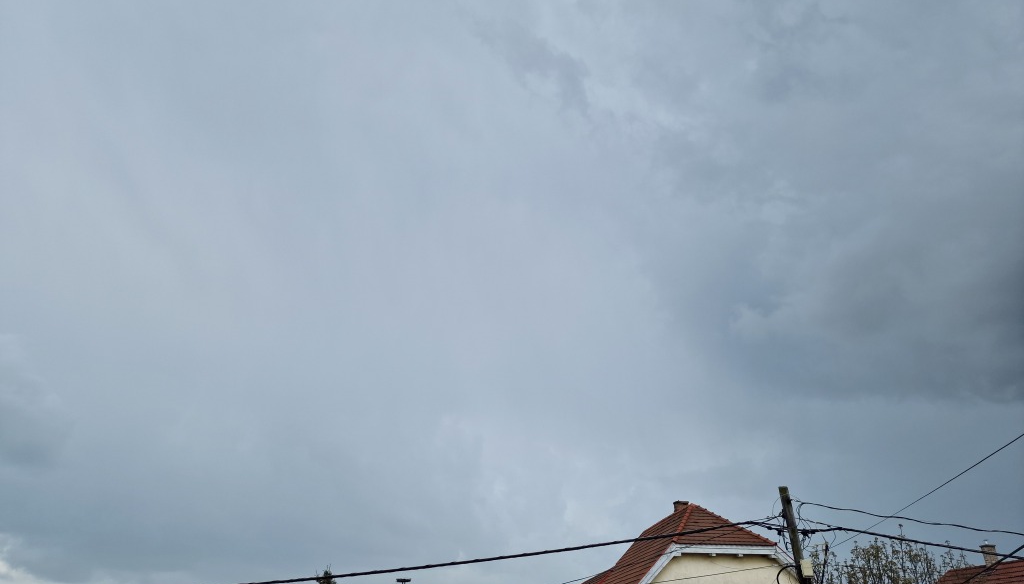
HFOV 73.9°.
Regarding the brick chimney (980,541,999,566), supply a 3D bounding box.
[{"bbox_3d":[20.830,11.527,29.619,0.470,1.050,0.470,6,-29,-12],"label":"brick chimney"}]

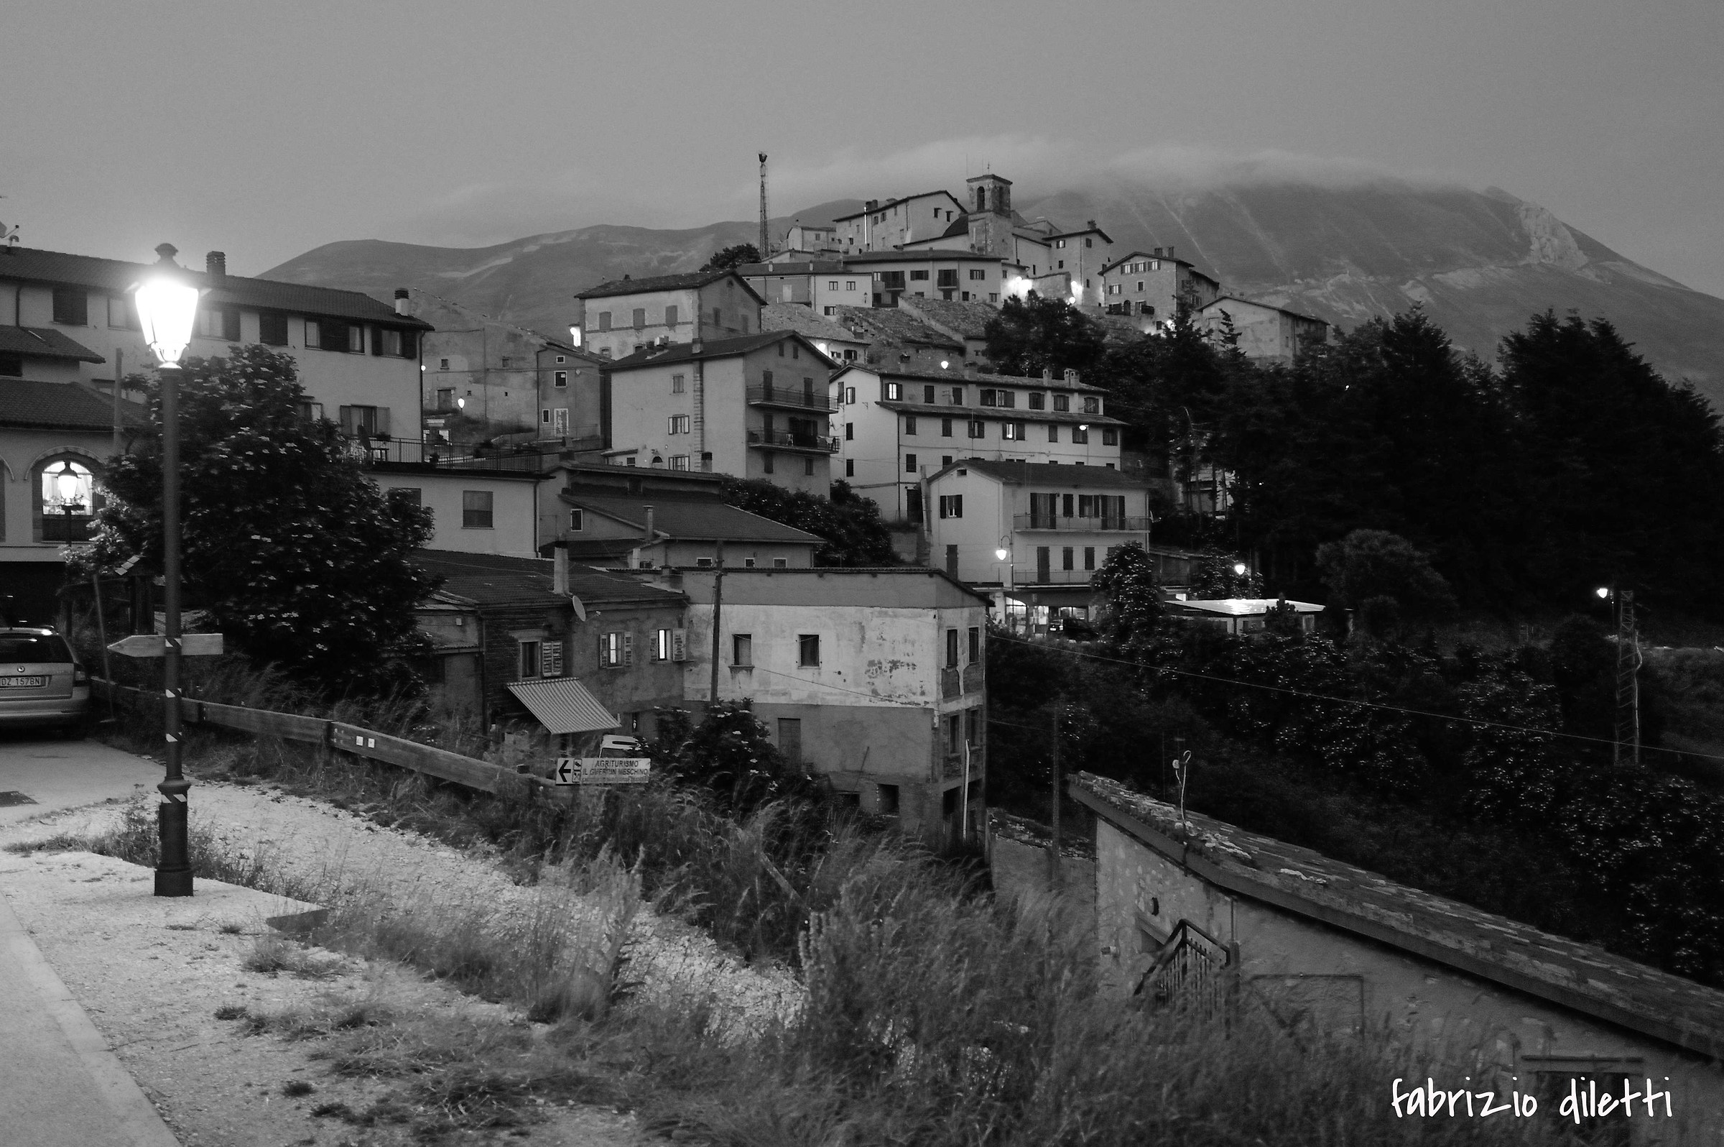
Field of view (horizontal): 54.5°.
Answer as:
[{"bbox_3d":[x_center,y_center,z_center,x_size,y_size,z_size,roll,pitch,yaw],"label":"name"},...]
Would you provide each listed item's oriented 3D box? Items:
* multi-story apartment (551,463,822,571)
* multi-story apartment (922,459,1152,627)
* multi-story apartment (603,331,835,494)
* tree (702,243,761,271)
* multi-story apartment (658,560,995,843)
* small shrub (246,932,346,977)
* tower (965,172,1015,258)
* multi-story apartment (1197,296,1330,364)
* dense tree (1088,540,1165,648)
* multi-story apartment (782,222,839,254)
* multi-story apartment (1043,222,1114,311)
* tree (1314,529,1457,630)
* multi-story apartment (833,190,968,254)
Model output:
[{"bbox_3d":[-10.378,-1.946,93.010,9.800,7.405,20.750,0,1,18],"label":"multi-story apartment"},{"bbox_3d":[10.991,-1.850,102.409,12.100,9.900,8.000,-1,1,-37],"label":"multi-story apartment"},{"bbox_3d":[-10.574,-11.017,123.018,14.861,12.394,8.816,1,2,42],"label":"multi-story apartment"},{"bbox_3d":[-15.529,-36.114,195.186,6.600,5.000,6.200,0,1,0],"label":"tree"},{"bbox_3d":[-1.470,4.683,65.109,11.400,9.999,6.500,0,1,20],"label":"multi-story apartment"},{"bbox_3d":[-3.021,2.034,8.942,0.490,0.180,0.360,0,1,0],"label":"small shrub"},{"bbox_3d":[16.746,-45.318,218.000,4.100,12.500,4.100,0,1,37],"label":"tower"},{"bbox_3d":[55.980,-32.792,232.713,11.700,9.862,14.500,1,1,38],"label":"multi-story apartment"},{"bbox_3d":[14.262,1.124,90.040,3.900,5.868,3.900,0,1,0],"label":"dense tree"},{"bbox_3d":[-7.600,-52.310,265.377,6.600,5.770,6.600,-1,1,-24],"label":"multi-story apartment"},{"bbox_3d":[26.820,-37.544,208.423,4.843,10.267,7.032,-1,2,-36],"label":"multi-story apartment"},{"bbox_3d":[34.062,0.438,109.000,9.200,6.700,8.000,0,1,17],"label":"tree"},{"bbox_3d":[4.805,-43.617,212.252,8.781,7.722,16.373,-1,2,-34],"label":"multi-story apartment"}]

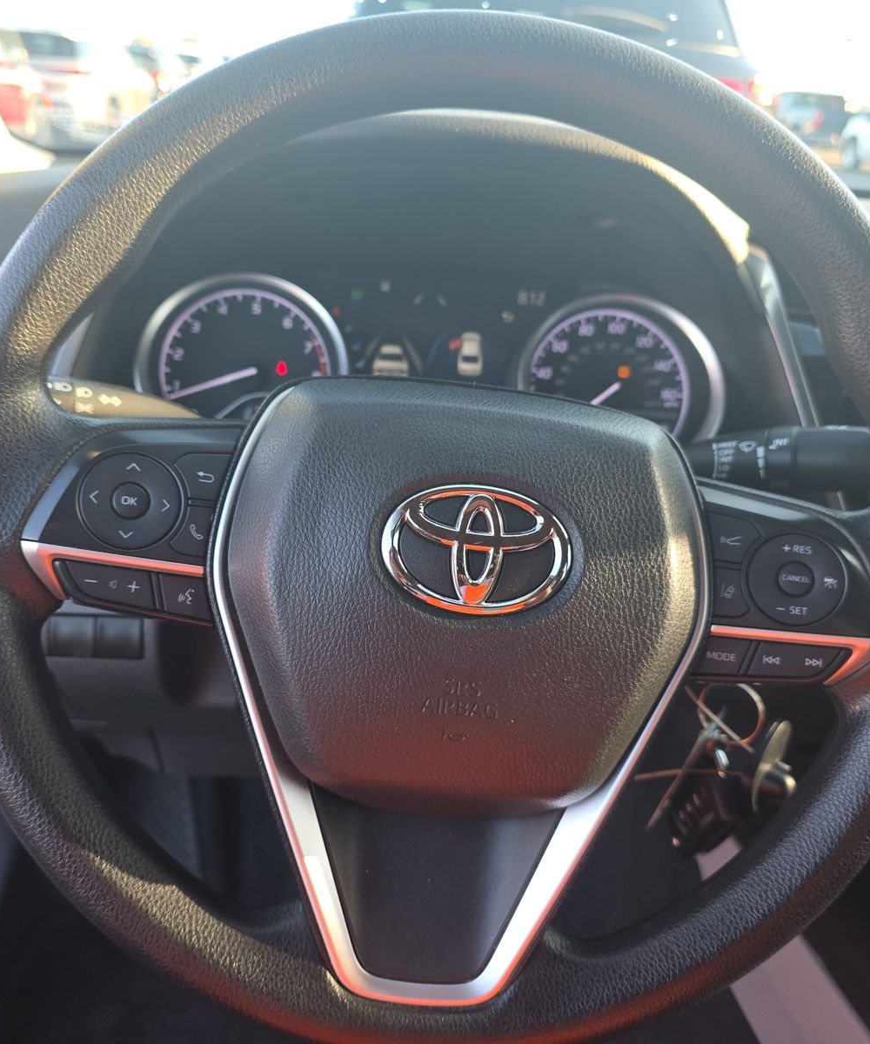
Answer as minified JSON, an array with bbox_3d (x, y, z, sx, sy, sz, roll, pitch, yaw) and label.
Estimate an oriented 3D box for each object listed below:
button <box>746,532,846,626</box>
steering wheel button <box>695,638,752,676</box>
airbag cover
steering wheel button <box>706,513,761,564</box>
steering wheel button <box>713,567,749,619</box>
[{"bbox_3d":[0.135,0.021,0.349,0.036,0.035,0.008,6,2,3],"label":"button"},{"bbox_3d":[0.109,0.050,0.351,0.021,0.013,0.007,6,2,3],"label":"steering wheel button"},{"bbox_3d":[0.010,0.027,0.350,0.174,0.164,0.046,7,1,-5],"label":"airbag cover"},{"bbox_3d":[0.113,0.006,0.351,0.019,0.018,0.007,6,2,3],"label":"steering wheel button"},{"bbox_3d":[0.112,0.026,0.351,0.013,0.018,0.007,6,2,3],"label":"steering wheel button"}]

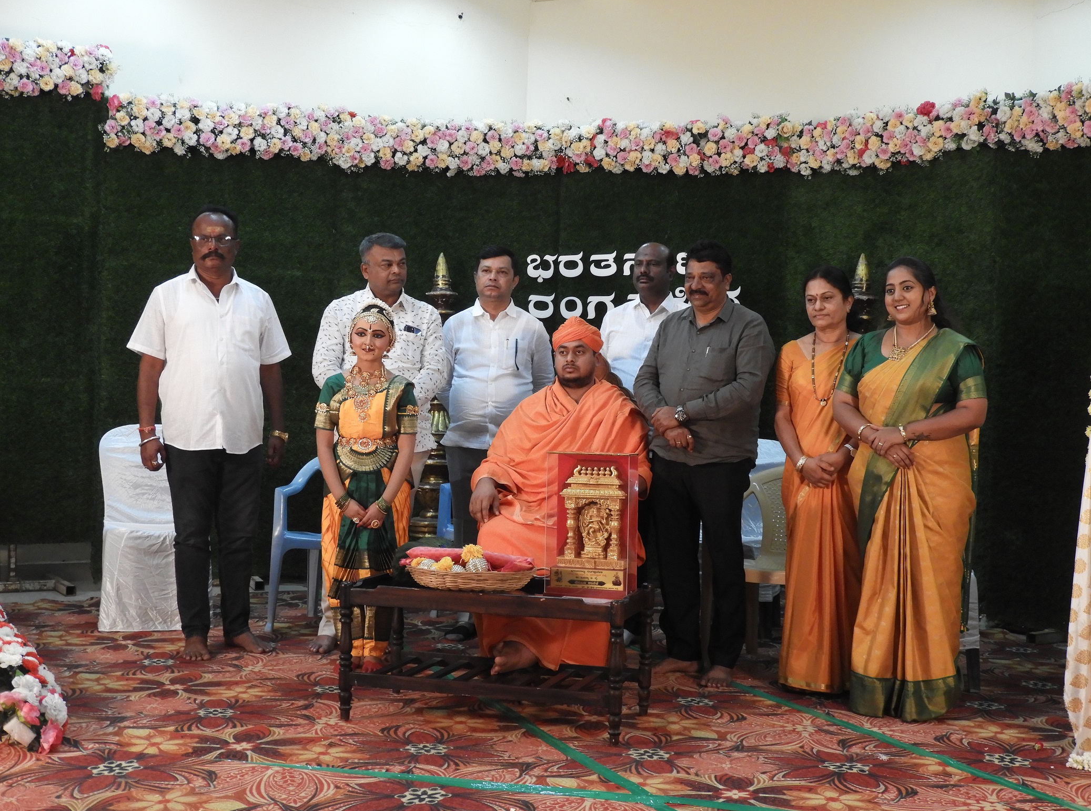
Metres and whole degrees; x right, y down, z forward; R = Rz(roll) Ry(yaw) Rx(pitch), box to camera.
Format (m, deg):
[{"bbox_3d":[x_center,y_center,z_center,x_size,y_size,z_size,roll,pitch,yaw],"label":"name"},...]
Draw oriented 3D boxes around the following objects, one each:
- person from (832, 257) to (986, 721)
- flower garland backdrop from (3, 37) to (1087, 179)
[{"bbox_3d":[1.280,0.279,4.993,0.510,1.589,0.400,2,3,29],"label":"person"},{"bbox_3d":[-0.157,-1.529,7.336,5.500,0.580,1.000,1,3,5],"label":"flower garland backdrop"}]

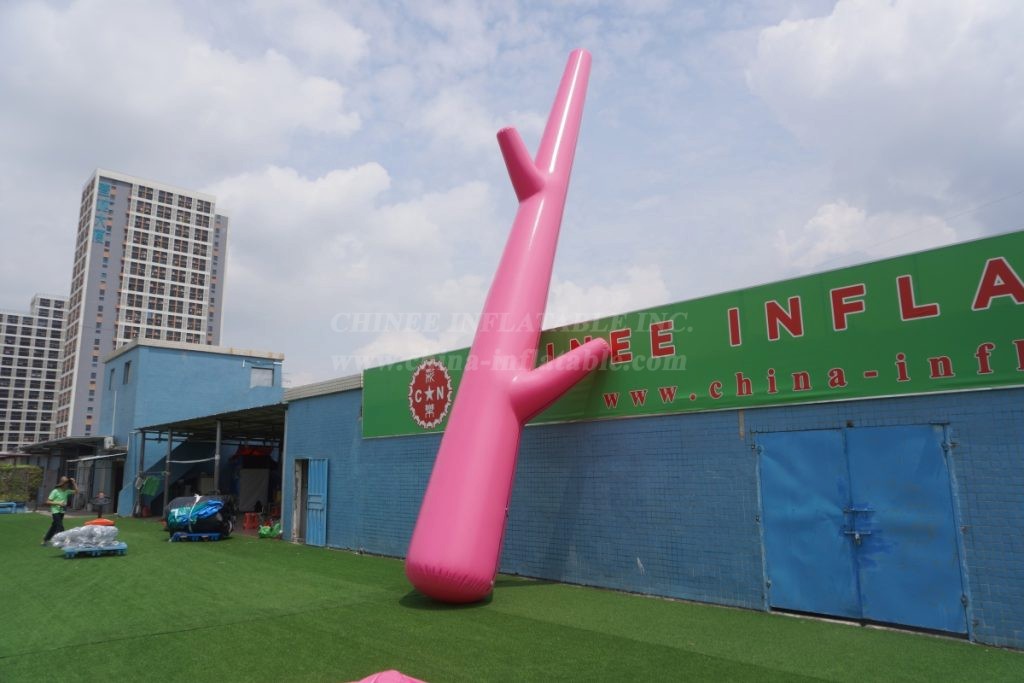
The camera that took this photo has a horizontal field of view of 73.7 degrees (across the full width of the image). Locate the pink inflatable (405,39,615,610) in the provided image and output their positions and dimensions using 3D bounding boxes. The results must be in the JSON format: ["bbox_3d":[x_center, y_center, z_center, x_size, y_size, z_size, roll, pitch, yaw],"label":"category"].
[{"bbox_3d":[0.401,-0.590,9.911,2.423,8.515,1.217,19,-16,-18],"label":"pink inflatable"}]

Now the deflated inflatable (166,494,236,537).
[{"bbox_3d":[-8.025,4.542,17.810,1.450,0.900,1.150,1,-10,-10],"label":"deflated inflatable"}]

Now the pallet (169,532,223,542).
[{"bbox_3d":[-8.012,5.028,17.692,1.170,0.160,1.050,1,-10,-10],"label":"pallet"}]

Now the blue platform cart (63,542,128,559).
[{"bbox_3d":[-8.921,4.506,14.731,1.150,0.160,1.050,5,-12,-28],"label":"blue platform cart"}]

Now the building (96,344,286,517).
[{"bbox_3d":[-14.791,4.106,31.203,5.971,7.000,6.228,8,-14,-42],"label":"building"}]

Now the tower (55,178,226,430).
[{"bbox_3d":[-72.148,-1.334,136.012,26.291,56.833,16.775,8,-14,-42],"label":"tower"}]

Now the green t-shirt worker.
[{"bbox_3d":[-11.305,4.233,17.145,0.560,1.630,0.520,-2,-10,8],"label":"green t-shirt worker"}]

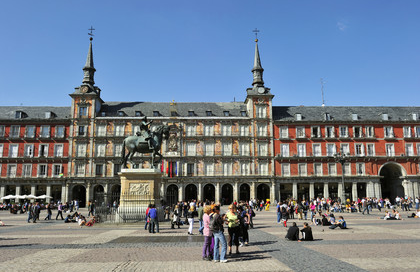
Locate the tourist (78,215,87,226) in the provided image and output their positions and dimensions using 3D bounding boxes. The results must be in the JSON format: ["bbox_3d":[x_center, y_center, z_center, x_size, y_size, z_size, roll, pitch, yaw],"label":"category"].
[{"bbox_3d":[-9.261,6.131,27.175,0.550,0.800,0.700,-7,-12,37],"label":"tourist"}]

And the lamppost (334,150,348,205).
[{"bbox_3d":[17.318,5.798,49.195,1.950,8.220,1.950,0,-9,0],"label":"lamppost"}]

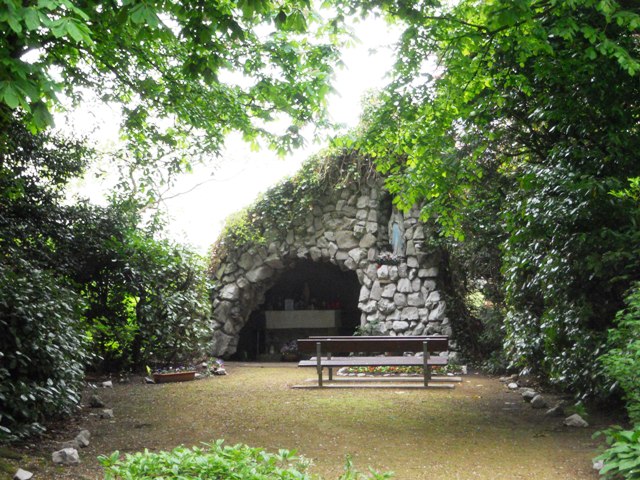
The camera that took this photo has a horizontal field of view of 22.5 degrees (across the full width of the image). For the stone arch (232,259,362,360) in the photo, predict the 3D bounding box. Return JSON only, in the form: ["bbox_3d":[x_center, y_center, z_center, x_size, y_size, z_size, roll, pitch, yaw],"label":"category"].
[{"bbox_3d":[-0.490,1.480,34.700,2.800,2.200,1.300,-1,-2,7],"label":"stone arch"}]

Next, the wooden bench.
[{"bbox_3d":[0.875,2.030,26.800,2.450,0.800,0.750,-1,-2,5],"label":"wooden bench"}]

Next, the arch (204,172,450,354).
[{"bbox_3d":[0.200,0.560,35.000,5.200,4.050,2.100,-1,-2,7],"label":"arch"}]

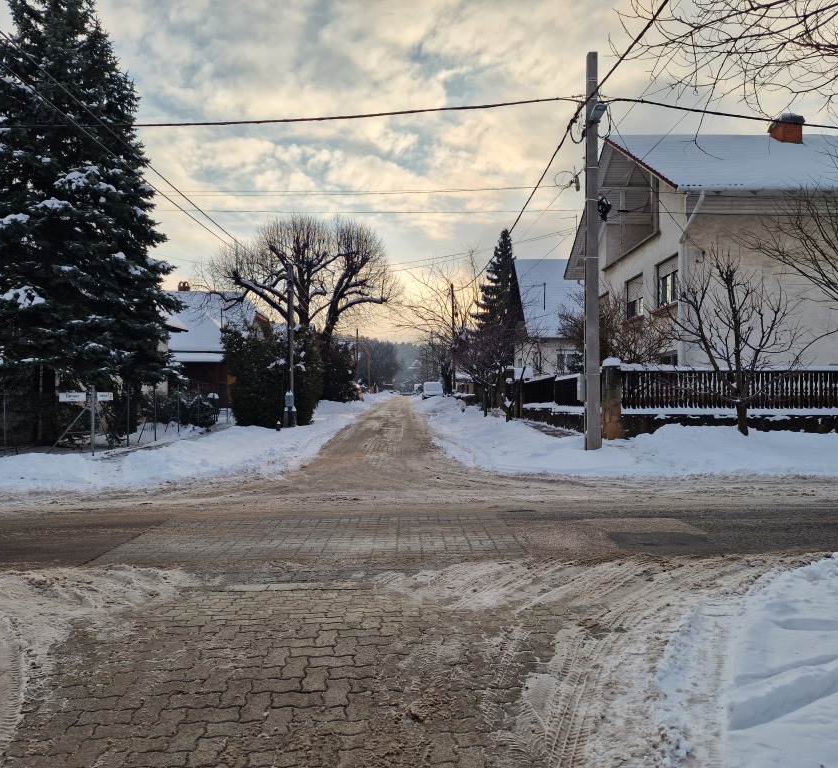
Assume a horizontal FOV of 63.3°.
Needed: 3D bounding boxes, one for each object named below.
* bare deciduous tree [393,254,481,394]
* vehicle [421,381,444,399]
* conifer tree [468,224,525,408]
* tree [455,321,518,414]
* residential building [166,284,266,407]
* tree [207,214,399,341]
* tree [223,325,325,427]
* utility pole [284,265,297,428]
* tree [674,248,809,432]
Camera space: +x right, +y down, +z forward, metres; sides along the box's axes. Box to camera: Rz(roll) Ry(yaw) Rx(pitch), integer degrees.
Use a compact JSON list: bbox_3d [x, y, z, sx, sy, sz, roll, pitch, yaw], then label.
[{"bbox_3d":[1.750,-4.930,58.000,7.500,12.560,7.000,0,0,0],"label":"bare deciduous tree"},{"bbox_3d":[1.250,0.480,63.000,1.800,1.680,4.300,0,0,0],"label":"vehicle"},{"bbox_3d":[5.500,-4.680,46.500,4.300,12.160,4.300,0,0,0],"label":"conifer tree"},{"bbox_3d":[2.930,-0.810,29.500,2.800,4.230,2.700,0,0,0],"label":"tree"},{"bbox_3d":[-14.000,-2.500,41.500,10.500,7.800,10.500,0,0,0],"label":"residential building"},{"bbox_3d":[-6.540,-4.150,38.500,10.700,11.100,9.500,0,0,0],"label":"tree"},{"bbox_3d":[-5.350,-0.420,25.200,3.750,3.640,3.300,0,0,0],"label":"tree"},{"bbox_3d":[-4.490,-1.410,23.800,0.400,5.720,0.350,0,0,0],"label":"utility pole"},{"bbox_3d":[7.630,-1.020,16.200,3.250,4.410,3.000,0,0,0],"label":"tree"}]

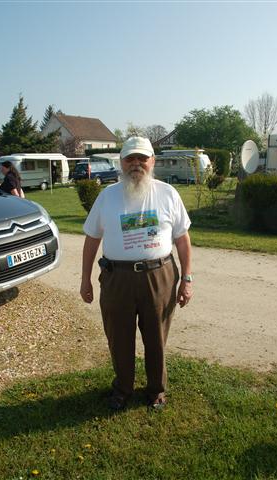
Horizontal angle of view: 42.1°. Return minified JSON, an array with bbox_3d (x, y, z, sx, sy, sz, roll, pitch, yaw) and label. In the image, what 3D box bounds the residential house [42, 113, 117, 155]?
[{"bbox_3d":[-9.453,-14.691,56.184,9.500,9.000,9.200,9,15,37],"label":"residential house"}]

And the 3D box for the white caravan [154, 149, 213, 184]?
[{"bbox_3d":[3.261,-5.739,28.938,4.600,2.600,2.050,7,13,29],"label":"white caravan"}]

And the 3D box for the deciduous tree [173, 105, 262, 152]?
[{"bbox_3d":[8.920,-11.032,40.603,9.600,8.200,8.500,0,12,0],"label":"deciduous tree"}]

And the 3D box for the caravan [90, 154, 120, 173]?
[{"bbox_3d":[-2.133,-6.658,33.343,4.900,2.600,2.150,-7,14,-30],"label":"caravan"}]

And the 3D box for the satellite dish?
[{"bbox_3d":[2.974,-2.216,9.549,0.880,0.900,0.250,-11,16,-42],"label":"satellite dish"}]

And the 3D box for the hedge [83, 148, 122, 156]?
[{"bbox_3d":[-3.517,-7.744,37.203,6.000,3.150,1.300,-1,12,-6],"label":"hedge"}]

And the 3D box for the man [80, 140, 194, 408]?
[{"bbox_3d":[-0.016,0.236,2.368,0.710,1.750,0.430,0,12,0],"label":"man"}]

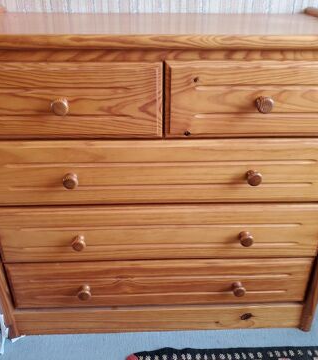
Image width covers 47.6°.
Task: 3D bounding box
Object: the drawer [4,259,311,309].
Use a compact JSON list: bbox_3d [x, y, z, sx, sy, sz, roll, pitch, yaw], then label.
[{"bbox_3d":[0.002,0.206,1.066,0.780,0.154,0.328,-1,29,-1],"label":"drawer"}]

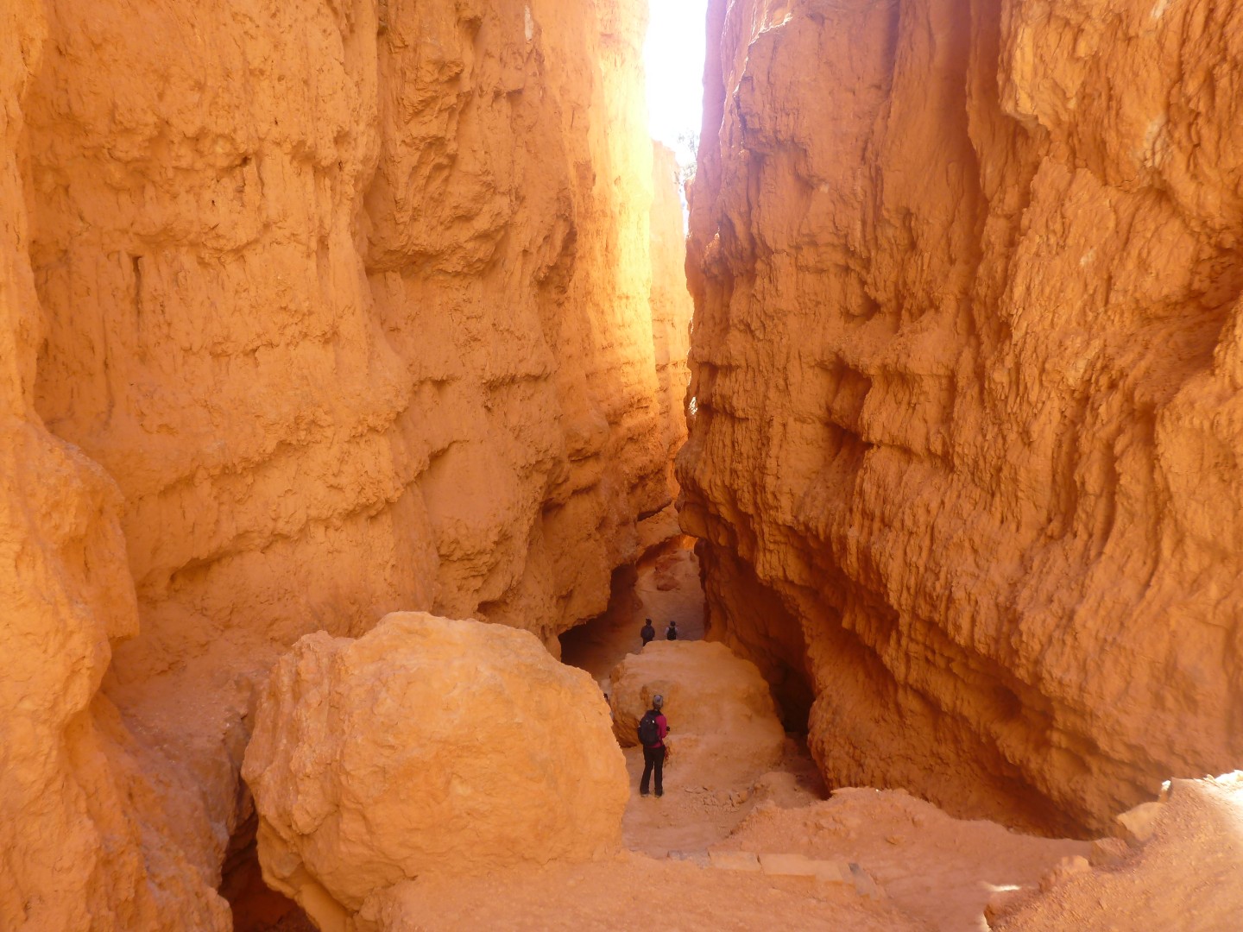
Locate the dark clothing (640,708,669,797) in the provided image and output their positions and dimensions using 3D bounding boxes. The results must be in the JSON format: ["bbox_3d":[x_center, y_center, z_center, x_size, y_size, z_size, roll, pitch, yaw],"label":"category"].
[{"bbox_3d":[0.524,4.603,16.182,0.500,1.480,0.420,4,8,27],"label":"dark clothing"}]

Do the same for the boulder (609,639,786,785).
[{"bbox_3d":[1.445,4.582,19.302,3.300,2.200,3.500,0,7,0],"label":"boulder"}]

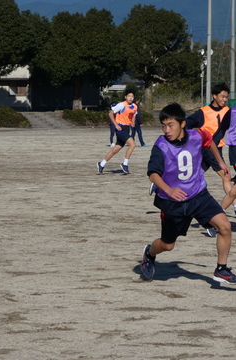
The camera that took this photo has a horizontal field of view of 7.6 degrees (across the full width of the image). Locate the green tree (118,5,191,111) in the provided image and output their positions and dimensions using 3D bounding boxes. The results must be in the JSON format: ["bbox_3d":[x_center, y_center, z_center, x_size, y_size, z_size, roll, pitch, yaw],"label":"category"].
[{"bbox_3d":[2.578,-8.351,122.000,5.000,7.300,5.000,0,2,0],"label":"green tree"}]

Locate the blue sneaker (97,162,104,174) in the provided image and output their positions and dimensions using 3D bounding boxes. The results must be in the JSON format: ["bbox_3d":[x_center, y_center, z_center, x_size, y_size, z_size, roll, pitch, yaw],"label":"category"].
[{"bbox_3d":[-0.350,-0.230,35.500,0.115,0.270,0.100,-27,-16,39],"label":"blue sneaker"}]

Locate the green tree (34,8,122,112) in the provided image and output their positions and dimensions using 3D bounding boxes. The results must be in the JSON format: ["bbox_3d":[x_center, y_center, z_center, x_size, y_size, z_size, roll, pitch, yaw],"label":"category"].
[{"bbox_3d":[-2.557,-8.181,121.000,6.000,7.100,5.800,0,2,0],"label":"green tree"}]

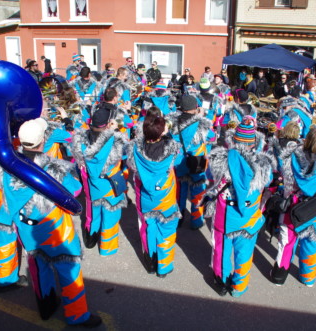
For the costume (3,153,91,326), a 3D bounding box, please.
[{"bbox_3d":[-0.936,0.615,3.298,0.660,1.480,0.480,8,18,20],"label":"costume"}]

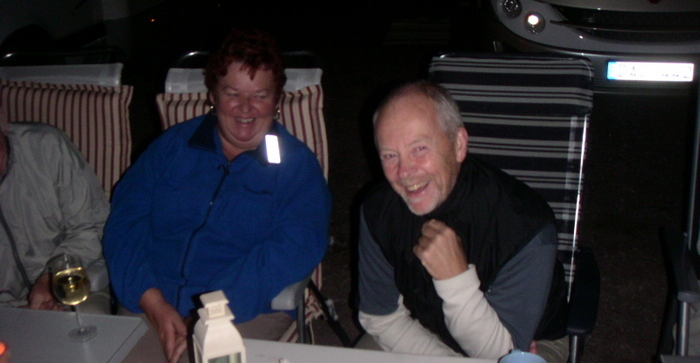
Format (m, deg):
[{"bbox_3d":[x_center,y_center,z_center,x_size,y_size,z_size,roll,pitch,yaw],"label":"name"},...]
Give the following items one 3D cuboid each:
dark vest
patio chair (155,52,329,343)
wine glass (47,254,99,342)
[{"bbox_3d":[0.252,0.198,1.690,0.460,0.550,0.310,4,44,23],"label":"dark vest"},{"bbox_3d":[-0.377,0.334,2.164,0.580,1.180,0.670,3,19,20],"label":"patio chair"},{"bbox_3d":[-0.616,0.257,1.730,0.084,0.178,0.084,1,18,15],"label":"wine glass"}]

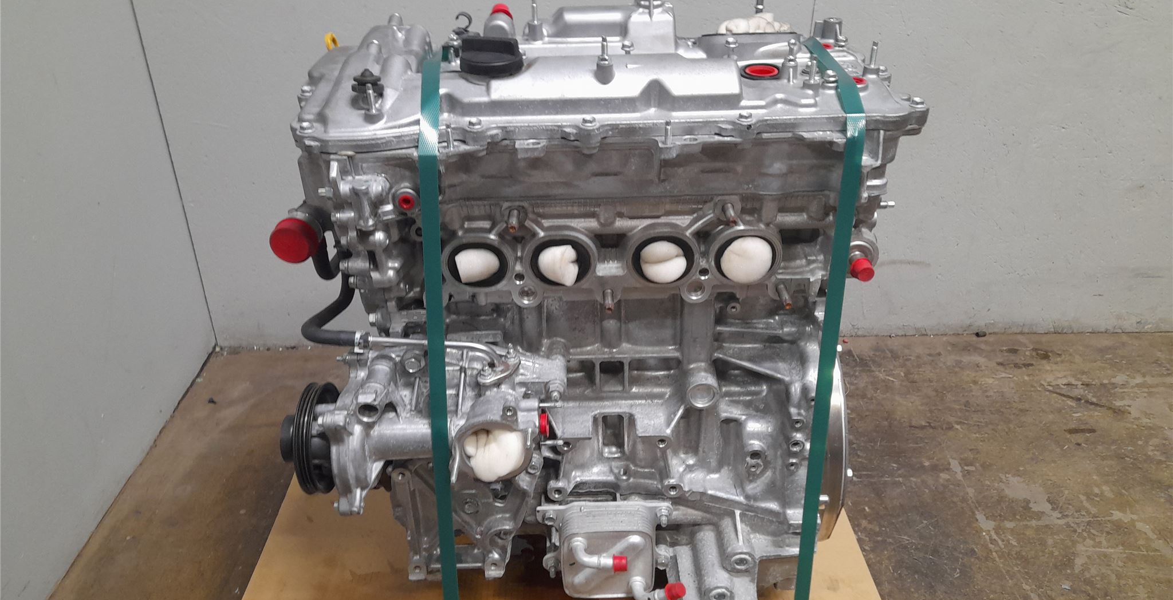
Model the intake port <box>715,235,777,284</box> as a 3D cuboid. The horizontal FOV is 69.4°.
[{"bbox_3d":[0.150,-0.038,0.790,0.050,0.046,0.042,-1,29,-3],"label":"intake port"}]

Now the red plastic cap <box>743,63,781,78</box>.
[{"bbox_3d":[0.164,-0.213,0.790,0.033,0.013,0.033,0,32,0],"label":"red plastic cap"}]

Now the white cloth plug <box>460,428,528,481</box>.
[{"bbox_3d":[-0.091,0.151,0.830,0.064,0.058,0.050,-1,29,-3],"label":"white cloth plug"}]

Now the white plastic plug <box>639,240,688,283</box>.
[{"bbox_3d":[0.072,-0.036,0.795,0.045,0.042,0.040,-1,29,-3],"label":"white plastic plug"}]

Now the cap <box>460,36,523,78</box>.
[{"bbox_3d":[-0.088,-0.229,0.790,0.059,0.029,0.059,-1,32,-3],"label":"cap"}]

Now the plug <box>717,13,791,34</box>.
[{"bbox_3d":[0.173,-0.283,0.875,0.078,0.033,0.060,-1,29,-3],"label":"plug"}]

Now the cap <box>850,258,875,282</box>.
[{"bbox_3d":[0.260,-0.028,0.800,0.020,0.020,0.019,-4,31,-8],"label":"cap"}]

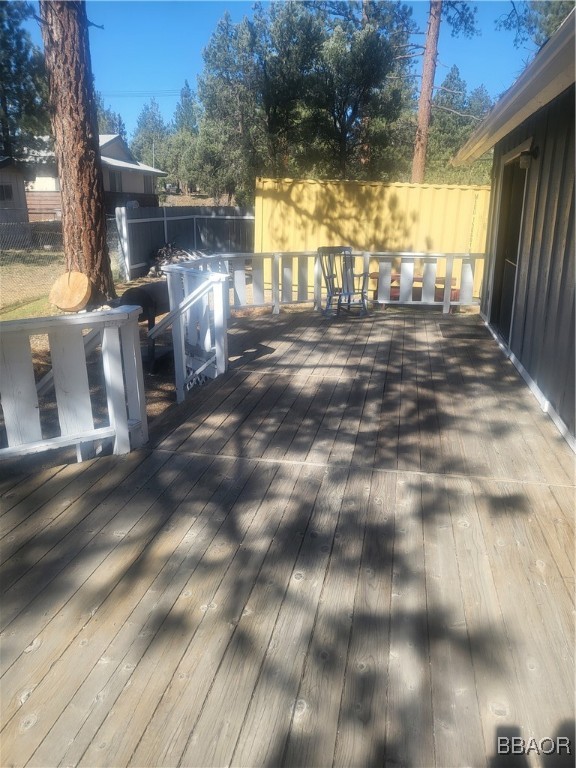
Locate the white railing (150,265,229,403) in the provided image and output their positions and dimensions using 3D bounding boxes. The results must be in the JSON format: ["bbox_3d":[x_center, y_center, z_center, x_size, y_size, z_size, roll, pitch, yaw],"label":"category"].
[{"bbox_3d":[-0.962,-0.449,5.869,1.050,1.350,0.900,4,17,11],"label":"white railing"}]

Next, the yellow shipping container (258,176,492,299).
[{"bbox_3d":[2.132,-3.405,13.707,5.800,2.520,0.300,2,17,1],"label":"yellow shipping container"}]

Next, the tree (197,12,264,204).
[{"bbox_3d":[-2.823,-12.970,27.786,3.500,8.648,3.500,0,17,0],"label":"tree"}]

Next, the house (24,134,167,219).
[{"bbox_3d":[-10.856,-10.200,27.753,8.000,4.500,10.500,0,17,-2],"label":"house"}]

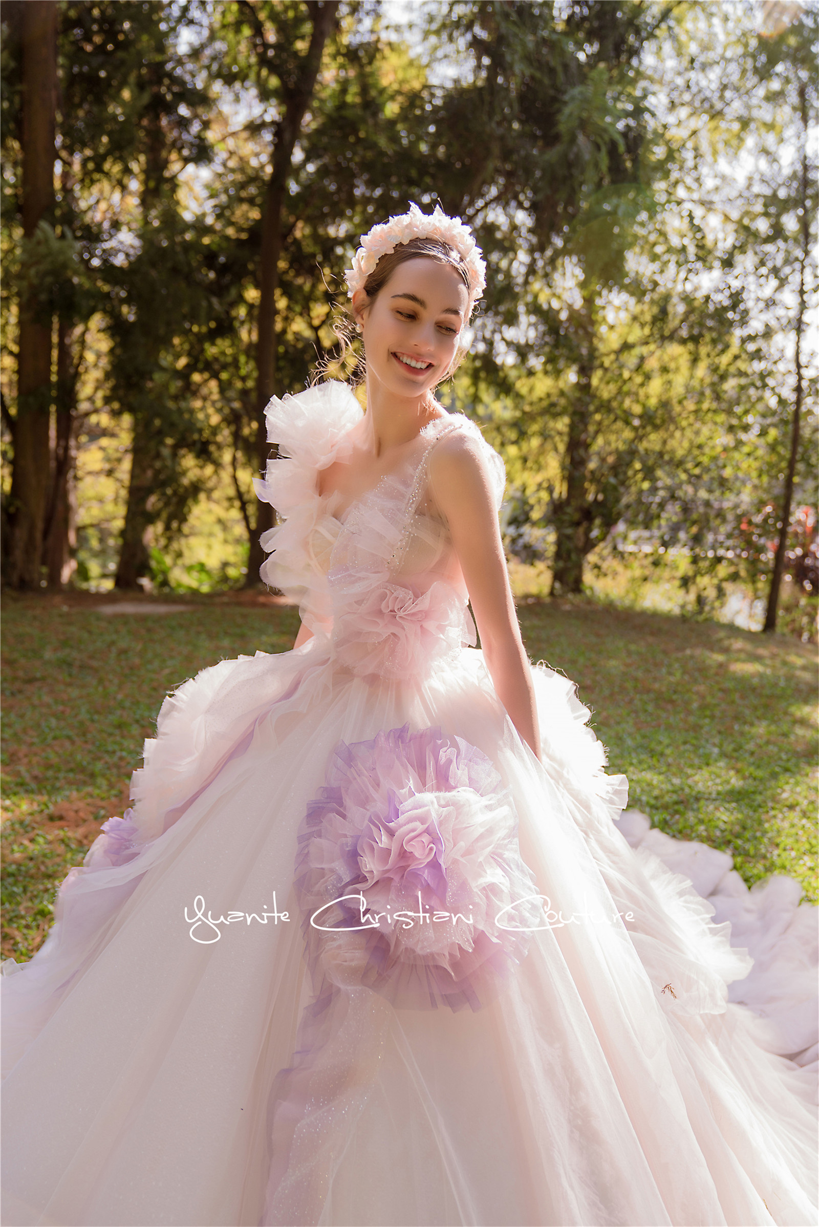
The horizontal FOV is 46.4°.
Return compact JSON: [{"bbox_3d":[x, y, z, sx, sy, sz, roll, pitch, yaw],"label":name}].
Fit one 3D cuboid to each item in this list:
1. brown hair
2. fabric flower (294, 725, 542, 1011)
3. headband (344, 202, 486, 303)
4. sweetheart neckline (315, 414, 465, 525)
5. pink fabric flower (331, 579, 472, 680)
[{"bbox_3d":[-0.012,-0.436,1.380,0.175,0.195,0.180,10,-3,-23],"label":"brown hair"},{"bbox_3d":[0.010,0.323,1.210,0.305,0.345,0.160,-1,-27,2],"label":"fabric flower"},{"bbox_3d":[0.009,-0.513,1.360,0.180,0.120,0.095,10,-3,-23],"label":"headband"},{"bbox_3d":[-0.027,-0.206,1.370,0.190,0.150,0.110,2,-3,22],"label":"sweetheart neckline"},{"bbox_3d":[-0.012,0.023,1.390,0.195,0.145,0.090,2,2,12],"label":"pink fabric flower"}]

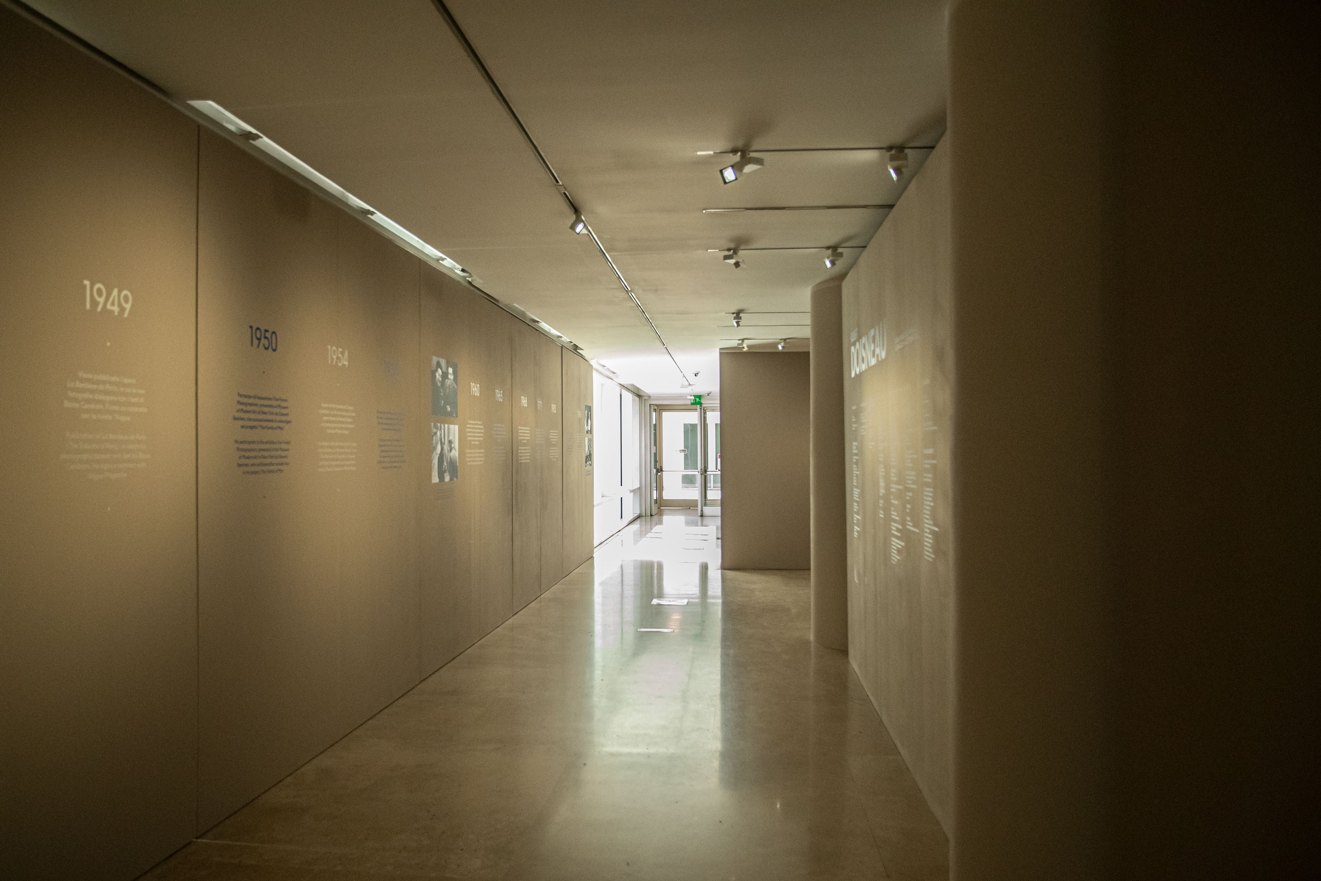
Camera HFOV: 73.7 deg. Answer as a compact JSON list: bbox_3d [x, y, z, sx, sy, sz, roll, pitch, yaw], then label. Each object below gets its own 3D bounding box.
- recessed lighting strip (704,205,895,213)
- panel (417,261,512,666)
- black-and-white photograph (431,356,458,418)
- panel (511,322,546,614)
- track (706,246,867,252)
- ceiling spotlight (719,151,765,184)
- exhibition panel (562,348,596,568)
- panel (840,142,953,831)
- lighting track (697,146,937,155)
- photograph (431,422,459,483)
[{"bbox_3d":[0.748,-1.260,4.793,1.031,0.040,0.065,0,-1,5],"label":"recessed lighting strip"},{"bbox_3d":[-1.541,0.218,7.155,0.060,2.855,2.479,0,-1,5],"label":"panel"},{"bbox_3d":[-1.567,-0.382,6.454,0.015,0.413,0.572,0,-1,5],"label":"black-and-white photograph"},{"bbox_3d":[-1.383,0.248,9.037,0.060,2.855,1.307,0,-1,5],"label":"panel"},{"bbox_3d":[0.812,-1.245,5.733,1.040,0.030,0.035,0,-1,5],"label":"track"},{"bbox_3d":[0.355,-1.187,3.833,0.130,0.135,0.170,-1,-1,36],"label":"ceiling spotlight"},{"bbox_3d":[-1.131,0.296,12.025,0.060,2.855,2.411,0,-1,5],"label":"exhibition panel"},{"bbox_3d":[1.283,0.179,4.847,0.060,2.827,3.557,0,-1,5],"label":"panel"},{"bbox_3d":[0.681,-1.275,3.868,1.041,0.030,0.035,0,-1,5],"label":"lighting track"},{"bbox_3d":[-1.565,0.094,6.447,0.015,0.419,0.572,0,-1,5],"label":"photograph"}]

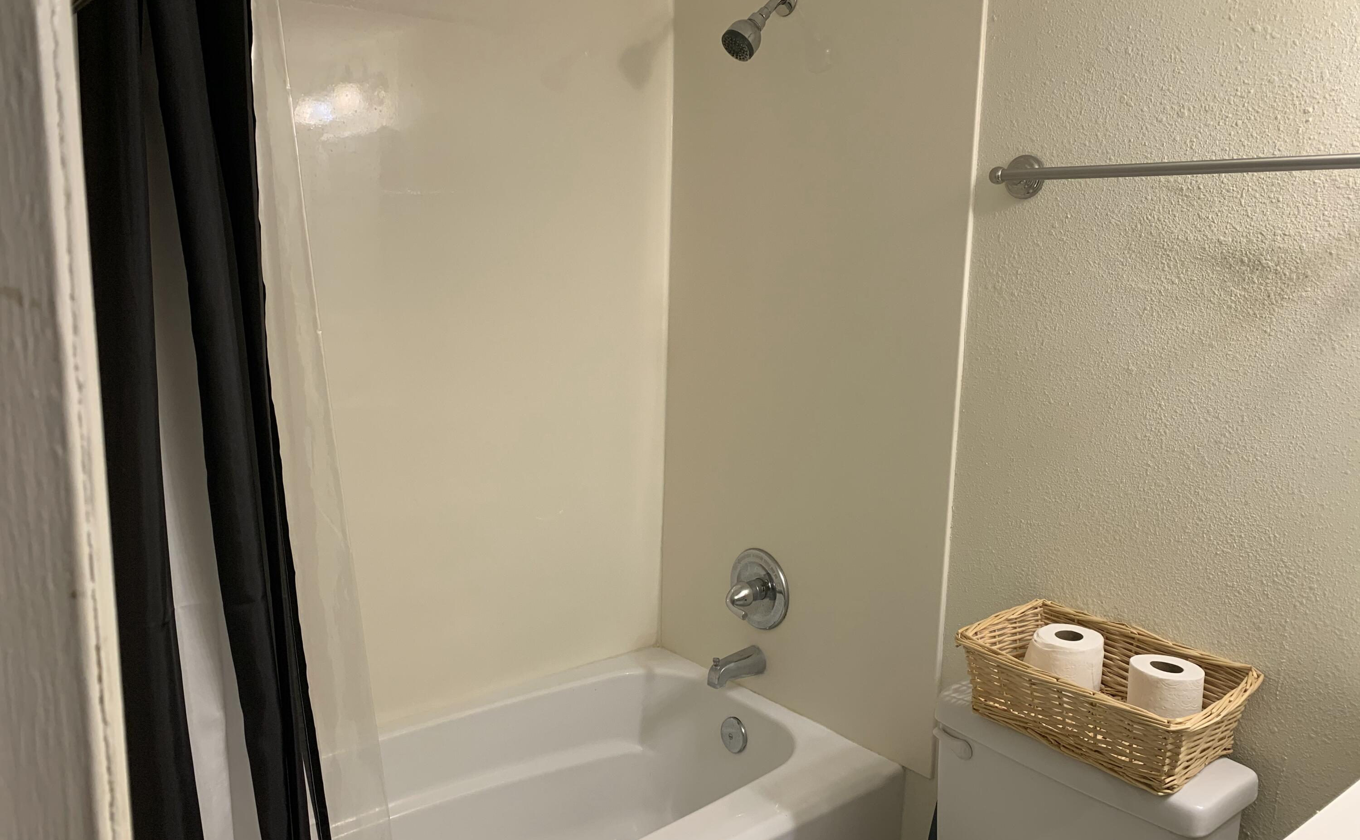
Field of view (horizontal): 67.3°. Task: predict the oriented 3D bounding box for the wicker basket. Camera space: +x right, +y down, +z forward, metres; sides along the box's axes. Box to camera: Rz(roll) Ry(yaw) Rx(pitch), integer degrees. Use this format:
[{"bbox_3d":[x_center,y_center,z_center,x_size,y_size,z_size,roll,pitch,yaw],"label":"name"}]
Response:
[{"bbox_3d":[0.628,0.408,1.528,0.251,0.126,0.346,-7,12,-39],"label":"wicker basket"}]

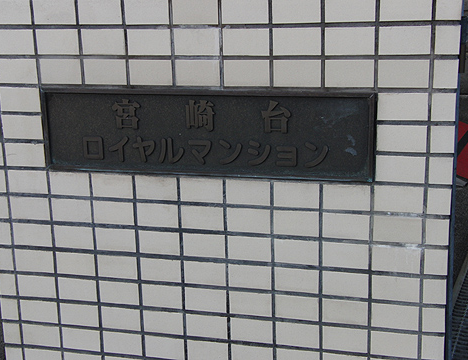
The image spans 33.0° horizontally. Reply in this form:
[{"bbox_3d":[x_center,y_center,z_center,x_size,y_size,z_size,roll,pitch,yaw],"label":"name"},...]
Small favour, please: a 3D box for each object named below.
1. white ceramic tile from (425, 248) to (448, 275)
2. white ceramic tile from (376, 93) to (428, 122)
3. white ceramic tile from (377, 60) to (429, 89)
[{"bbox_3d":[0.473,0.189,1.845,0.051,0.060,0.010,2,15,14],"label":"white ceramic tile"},{"bbox_3d":[0.365,-0.162,1.729,0.108,0.060,0.010,2,15,15],"label":"white ceramic tile"},{"bbox_3d":[0.375,-0.236,1.757,0.108,0.060,0.010,2,15,14],"label":"white ceramic tile"}]

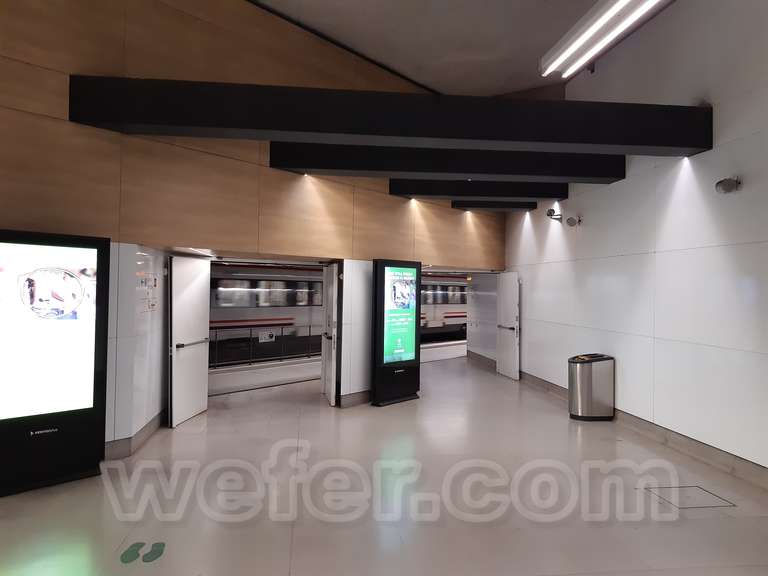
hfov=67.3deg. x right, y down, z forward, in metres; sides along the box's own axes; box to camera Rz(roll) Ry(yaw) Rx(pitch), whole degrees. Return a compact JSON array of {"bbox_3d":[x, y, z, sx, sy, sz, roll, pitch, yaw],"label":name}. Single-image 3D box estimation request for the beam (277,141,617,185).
[{"bbox_3d":[0.847,-1.664,7.524,4.560,0.423,0.400,1,0,-6],"label":"beam"}]

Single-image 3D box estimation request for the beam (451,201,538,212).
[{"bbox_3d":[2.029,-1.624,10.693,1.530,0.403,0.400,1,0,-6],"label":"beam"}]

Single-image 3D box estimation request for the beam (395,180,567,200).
[{"bbox_3d":[1.524,-1.645,9.324,2.840,0.418,0.400,1,0,-6],"label":"beam"}]

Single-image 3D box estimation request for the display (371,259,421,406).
[{"bbox_3d":[0.195,0.661,8.792,0.185,2.140,1.010,1,0,40],"label":"display"}]

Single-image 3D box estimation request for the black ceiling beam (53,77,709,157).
[{"bbox_3d":[0.211,-1.682,5.766,6.230,0.425,0.395,1,0,-6],"label":"black ceiling beam"}]

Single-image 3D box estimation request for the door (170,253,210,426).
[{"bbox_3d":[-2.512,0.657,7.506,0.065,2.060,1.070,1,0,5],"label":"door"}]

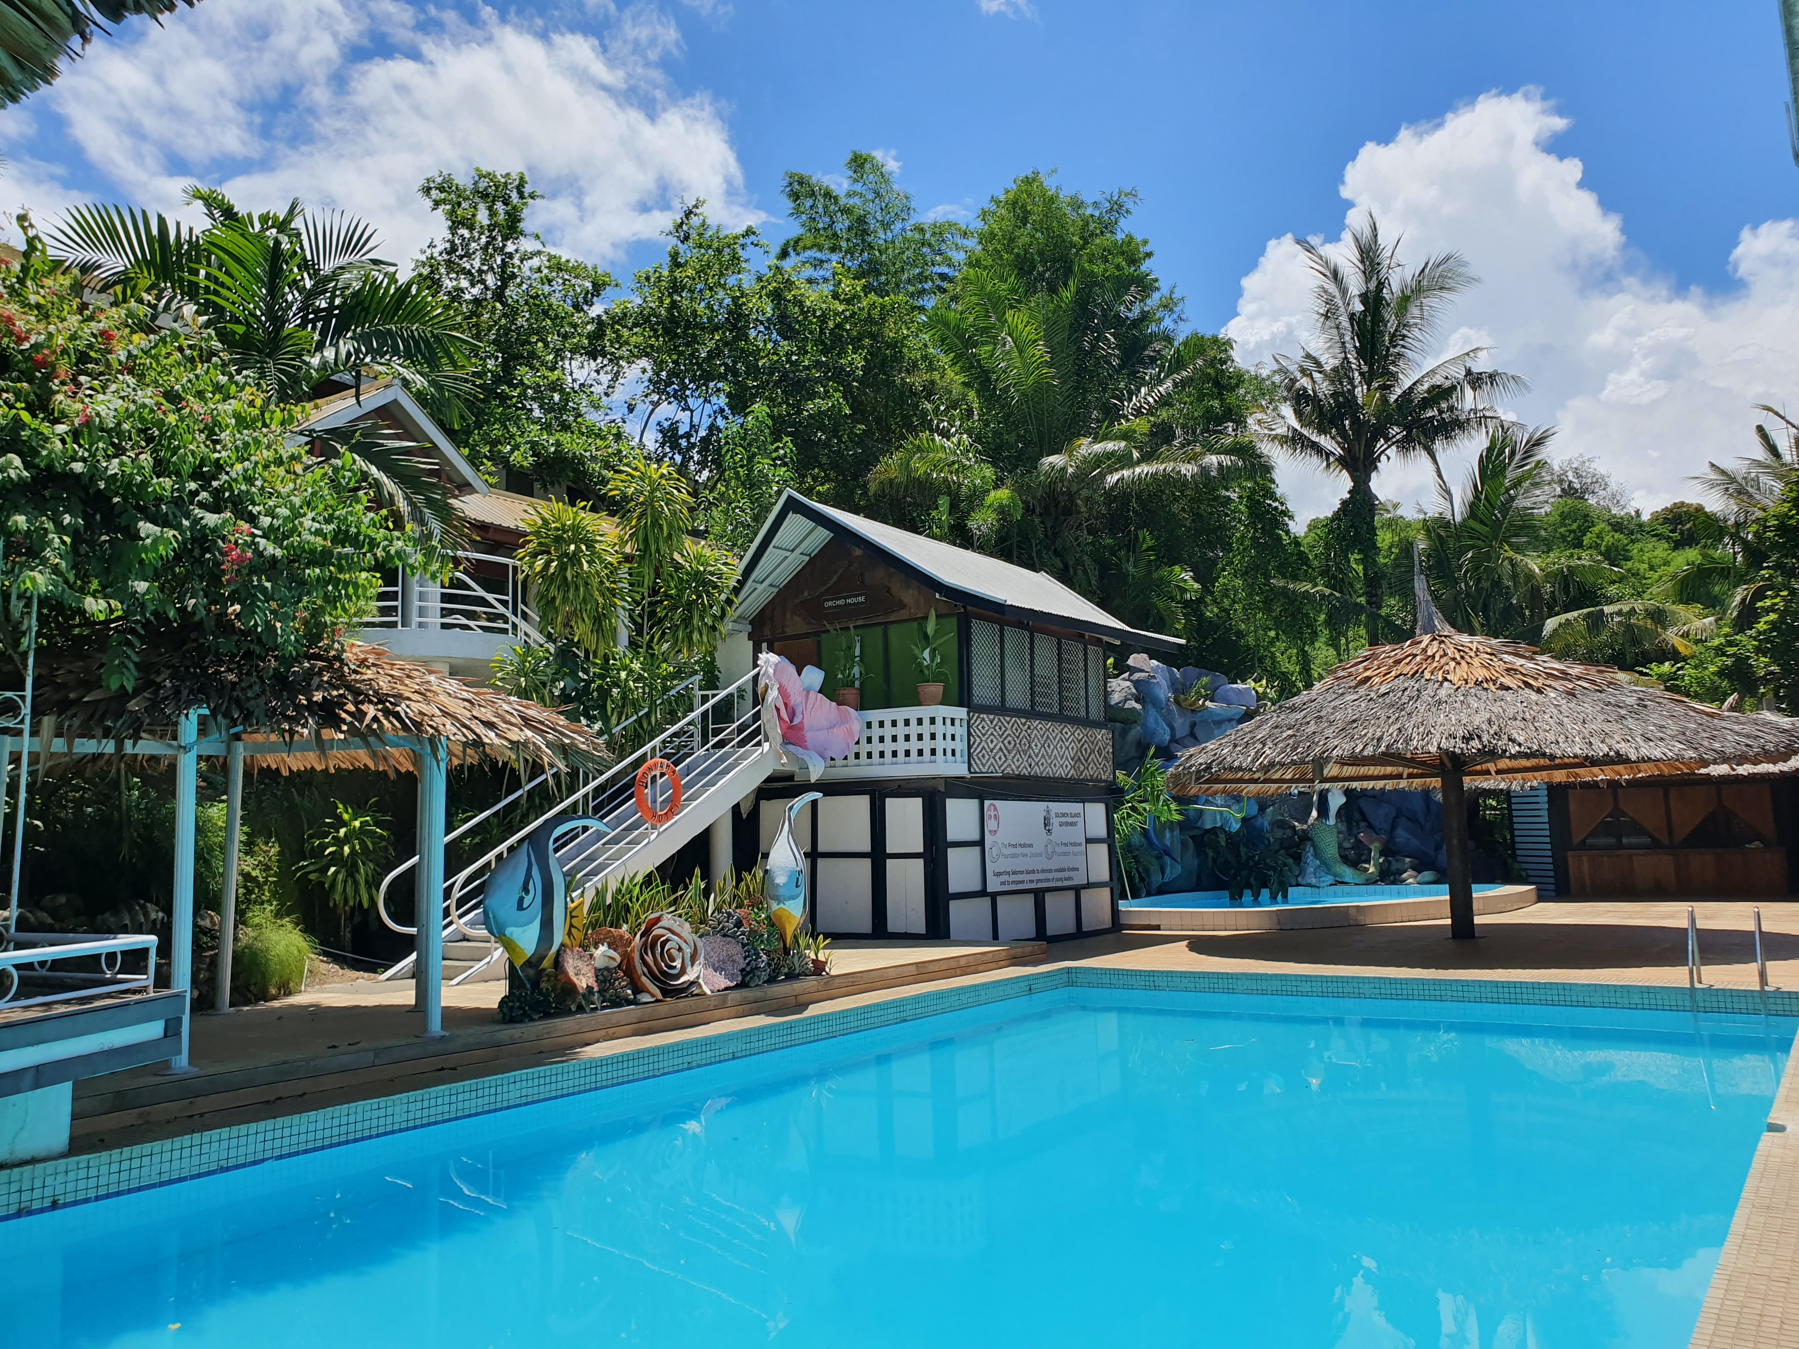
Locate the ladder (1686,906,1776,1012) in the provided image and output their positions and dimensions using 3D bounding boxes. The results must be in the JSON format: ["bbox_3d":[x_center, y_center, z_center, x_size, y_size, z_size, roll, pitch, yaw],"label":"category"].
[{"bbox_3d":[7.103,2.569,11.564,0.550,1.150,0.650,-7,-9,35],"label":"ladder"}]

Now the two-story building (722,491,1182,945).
[{"bbox_3d":[0.902,0.885,19.670,3.700,5.850,7.600,-6,-9,35],"label":"two-story building"}]

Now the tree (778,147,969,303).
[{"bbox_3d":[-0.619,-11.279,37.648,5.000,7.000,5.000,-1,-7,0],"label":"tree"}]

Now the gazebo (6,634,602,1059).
[{"bbox_3d":[-4.992,1.051,9.845,5.400,3.100,5.500,-7,-9,35],"label":"gazebo"}]

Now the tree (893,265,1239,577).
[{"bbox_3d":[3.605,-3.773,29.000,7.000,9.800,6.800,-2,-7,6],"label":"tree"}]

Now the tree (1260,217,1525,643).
[{"bbox_3d":[12.168,-4.201,33.000,6.400,14.200,6.400,-3,-7,14],"label":"tree"}]

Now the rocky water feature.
[{"bbox_3d":[7.993,2.044,27.300,7.400,4.800,3.000,-3,-7,12],"label":"rocky water feature"}]

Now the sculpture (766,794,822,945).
[{"bbox_3d":[-1.090,2.061,14.256,0.400,1.580,0.900,-3,-7,9],"label":"sculpture"}]

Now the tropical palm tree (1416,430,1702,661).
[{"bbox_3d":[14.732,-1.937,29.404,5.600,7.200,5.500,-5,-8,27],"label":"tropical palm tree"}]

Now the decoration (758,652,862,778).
[{"bbox_3d":[-1.082,0.569,16.649,1.300,1.450,0.750,-6,-9,35],"label":"decoration"}]

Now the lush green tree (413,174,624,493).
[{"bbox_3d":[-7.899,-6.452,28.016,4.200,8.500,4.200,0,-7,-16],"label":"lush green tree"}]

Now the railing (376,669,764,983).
[{"bbox_3d":[-3.413,1.456,14.896,1.300,3.370,4.550,-6,-9,35],"label":"railing"}]

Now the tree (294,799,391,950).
[{"bbox_3d":[-5.567,2.053,13.469,0.950,1.620,0.950,1,-8,-22],"label":"tree"}]

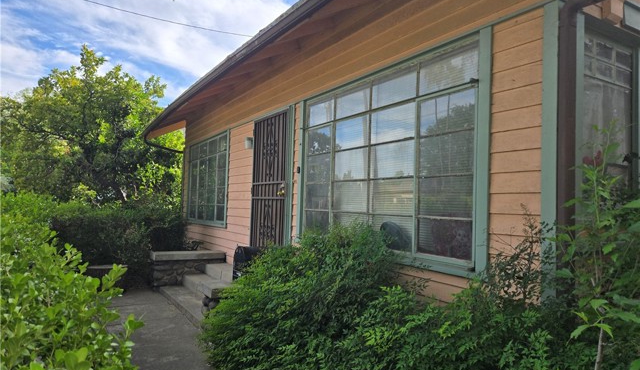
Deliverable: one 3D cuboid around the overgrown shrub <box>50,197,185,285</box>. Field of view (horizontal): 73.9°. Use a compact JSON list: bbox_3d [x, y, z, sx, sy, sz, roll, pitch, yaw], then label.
[{"bbox_3d":[-3.256,0.887,6.884,1.898,1.330,1.472,4,-4,-32],"label":"overgrown shrub"}]

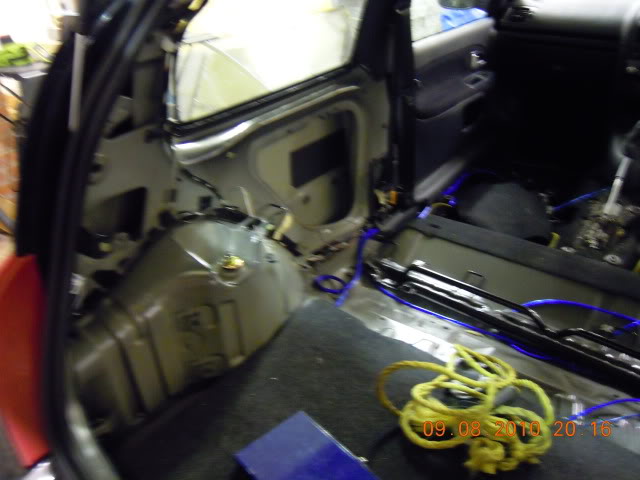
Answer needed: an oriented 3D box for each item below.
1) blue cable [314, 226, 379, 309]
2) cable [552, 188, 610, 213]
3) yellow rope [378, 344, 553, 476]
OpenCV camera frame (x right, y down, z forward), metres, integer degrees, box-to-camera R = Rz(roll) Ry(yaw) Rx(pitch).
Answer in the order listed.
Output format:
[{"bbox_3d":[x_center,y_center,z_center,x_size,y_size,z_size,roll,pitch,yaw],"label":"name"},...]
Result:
[{"bbox_3d":[0.093,0.053,1.480,0.100,0.085,0.400,12,33,24],"label":"blue cable"},{"bbox_3d":[1.068,-0.164,2.127,0.282,0.065,0.027,-11,31,-14],"label":"cable"},{"bbox_3d":[0.282,0.311,0.991,0.275,0.085,0.310,-14,32,-19],"label":"yellow rope"}]

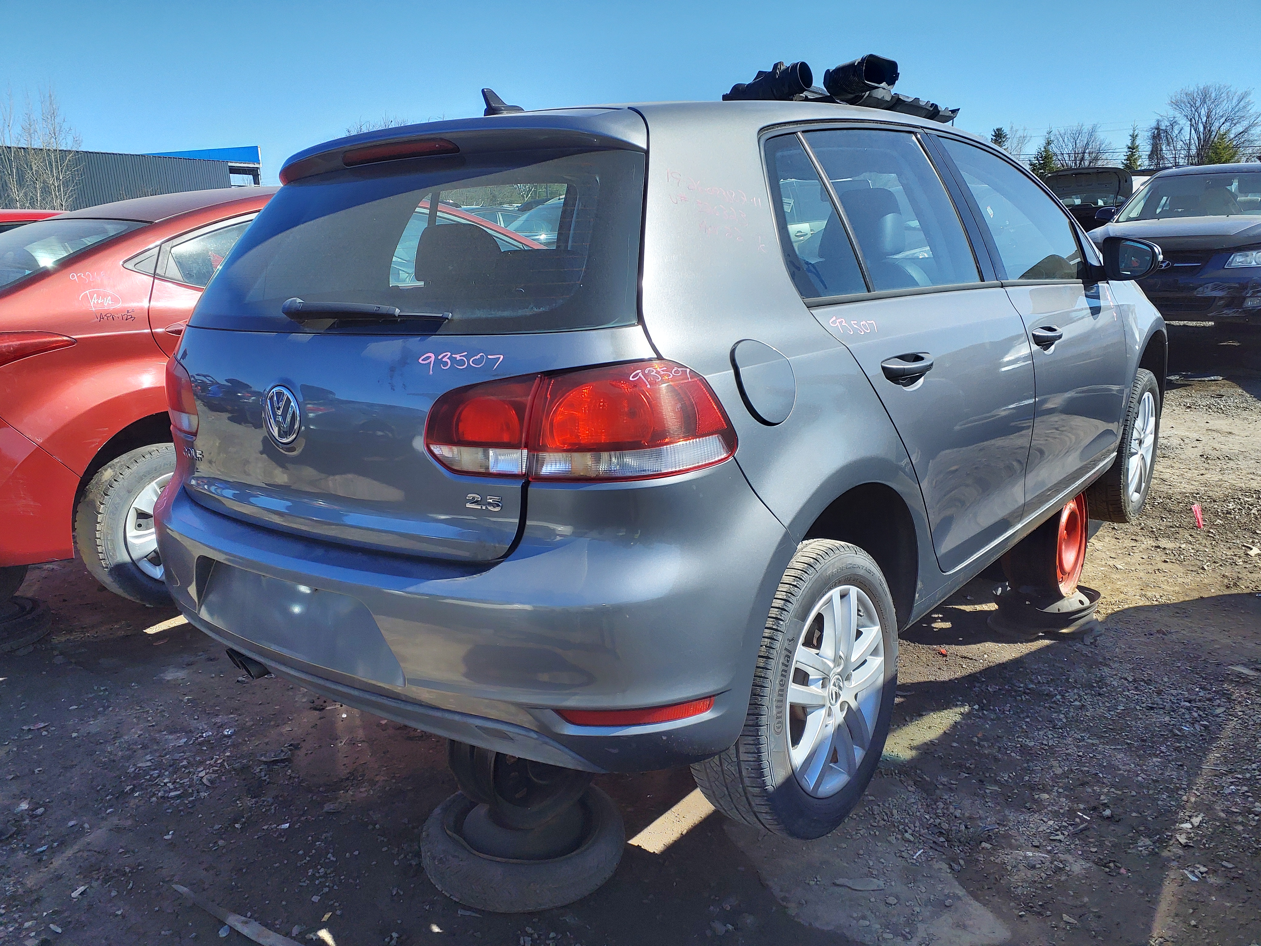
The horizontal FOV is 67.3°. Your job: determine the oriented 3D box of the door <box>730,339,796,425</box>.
[{"bbox_3d":[0.223,-0.151,1.578,0.162,0.150,0.030,-17,11,-39],"label":"door"}]

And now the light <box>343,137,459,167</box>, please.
[{"bbox_3d":[-0.488,-0.659,1.979,0.370,0.036,0.045,7,17,38],"label":"light"}]

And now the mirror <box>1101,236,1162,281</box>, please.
[{"bbox_3d":[1.624,-0.705,3.083,0.215,0.150,0.120,7,17,38],"label":"mirror"}]

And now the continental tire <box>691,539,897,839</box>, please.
[{"bbox_3d":[0.375,0.458,2.064,0.212,0.630,0.630,7,17,38],"label":"continental tire"}]

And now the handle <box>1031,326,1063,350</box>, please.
[{"bbox_3d":[1.183,-0.389,2.657,0.050,0.060,0.210,7,17,38],"label":"handle"}]

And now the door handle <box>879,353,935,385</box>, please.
[{"bbox_3d":[0.575,-0.217,1.920,0.050,0.060,0.210,7,17,38],"label":"door handle"}]

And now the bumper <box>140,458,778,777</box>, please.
[{"bbox_3d":[-0.534,0.184,2.046,1.750,0.530,0.490,7,17,38],"label":"bumper"}]

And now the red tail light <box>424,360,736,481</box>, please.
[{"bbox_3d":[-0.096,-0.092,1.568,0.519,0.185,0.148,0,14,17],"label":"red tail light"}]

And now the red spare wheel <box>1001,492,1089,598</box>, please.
[{"bbox_3d":[1.539,0.226,3.549,0.190,0.434,0.434,7,17,38],"label":"red spare wheel"}]

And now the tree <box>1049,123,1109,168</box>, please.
[{"bbox_3d":[26.116,-16.447,55.000,3.900,7.900,3.900,-3,13,0],"label":"tree"}]

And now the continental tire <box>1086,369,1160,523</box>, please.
[{"bbox_3d":[2.037,-0.116,3.953,0.212,0.630,0.630,7,17,39],"label":"continental tire"}]

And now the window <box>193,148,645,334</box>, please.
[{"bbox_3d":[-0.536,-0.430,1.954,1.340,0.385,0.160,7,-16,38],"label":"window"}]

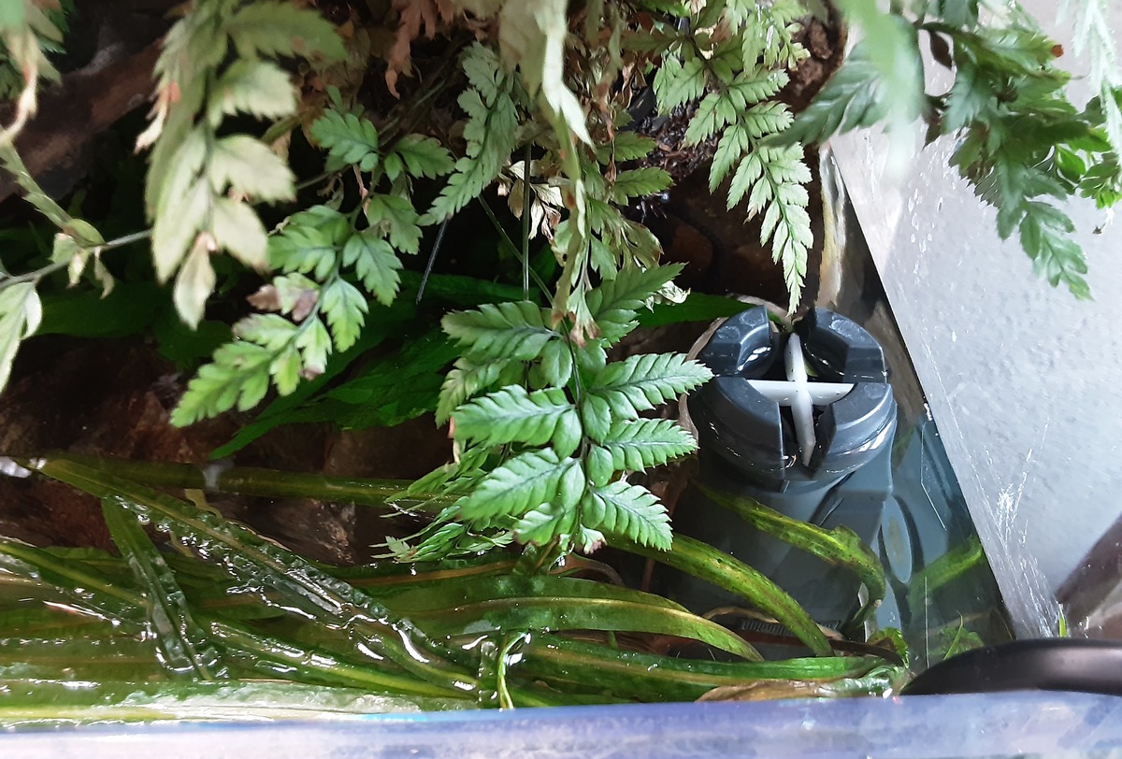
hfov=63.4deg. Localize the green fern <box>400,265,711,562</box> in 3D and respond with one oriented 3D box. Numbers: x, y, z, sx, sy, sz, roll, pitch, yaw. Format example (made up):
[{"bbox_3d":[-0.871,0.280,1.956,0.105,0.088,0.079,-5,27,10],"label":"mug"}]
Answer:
[{"bbox_3d":[-0.001,0.007,0.238,0.078,0.046,0.068,-1,46,1],"label":"green fern"}]

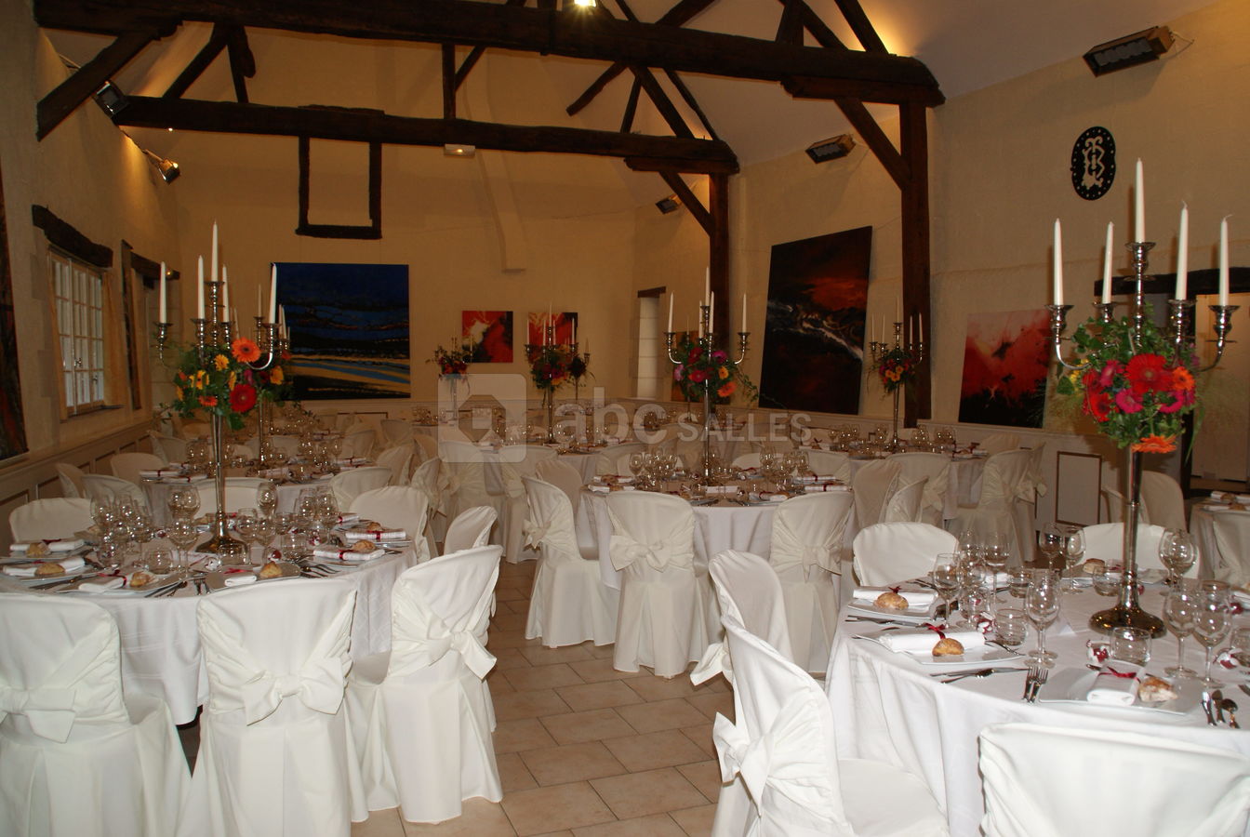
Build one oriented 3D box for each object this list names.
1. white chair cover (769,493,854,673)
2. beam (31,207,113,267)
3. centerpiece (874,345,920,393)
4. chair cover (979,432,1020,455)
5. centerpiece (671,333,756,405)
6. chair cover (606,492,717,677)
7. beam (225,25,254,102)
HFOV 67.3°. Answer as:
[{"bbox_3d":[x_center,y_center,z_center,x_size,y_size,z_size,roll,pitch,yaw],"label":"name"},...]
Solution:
[{"bbox_3d":[0.798,0.777,4.724,0.450,0.870,0.540,-1,3,-21],"label":"white chair cover"},{"bbox_3d":[-4.121,-1.304,6.959,0.150,0.200,2.200,-1,3,-17],"label":"beam"},{"bbox_3d":[2.292,-0.411,7.909,0.390,0.400,0.380,1,3,14],"label":"centerpiece"},{"bbox_3d":[3.127,0.597,8.327,0.530,0.878,0.460,-1,3,-24],"label":"chair cover"},{"bbox_3d":[0.519,-0.290,5.571,0.480,0.430,0.440,0,3,0],"label":"centerpiece"},{"bbox_3d":[0.198,0.777,4.740,0.450,0.870,0.540,1,3,17],"label":"chair cover"},{"bbox_3d":[-4.539,-4.199,11.086,0.260,0.893,0.200,-13,7,-20],"label":"beam"}]

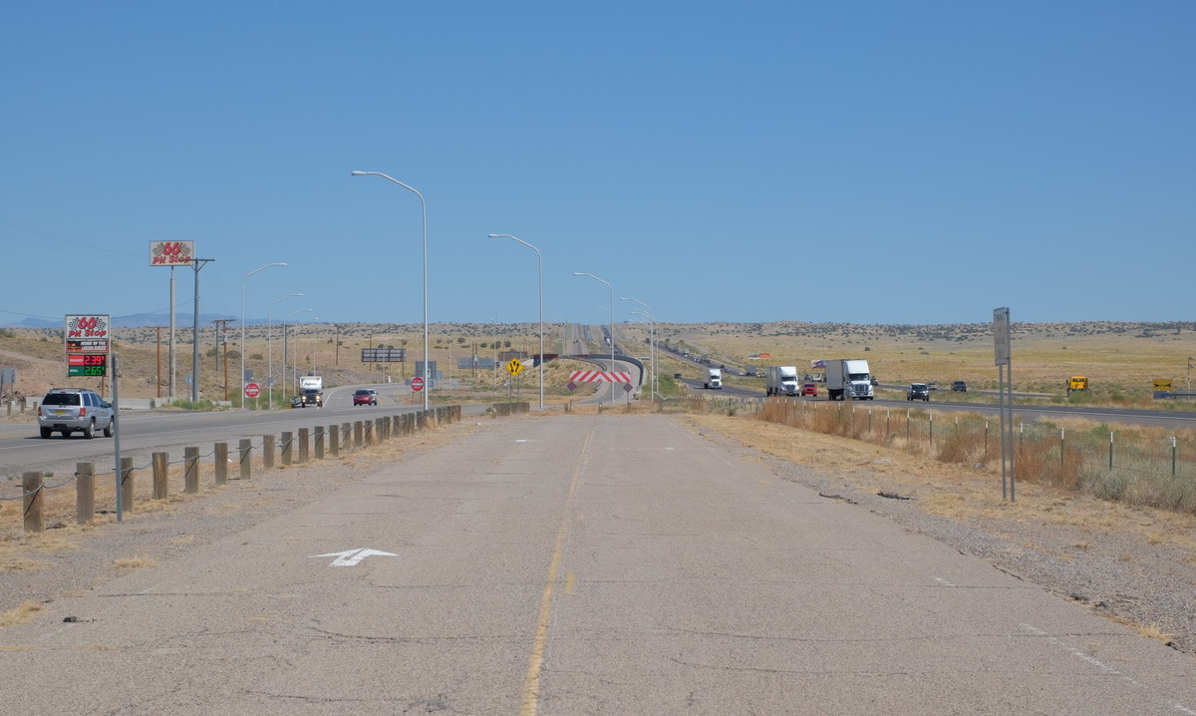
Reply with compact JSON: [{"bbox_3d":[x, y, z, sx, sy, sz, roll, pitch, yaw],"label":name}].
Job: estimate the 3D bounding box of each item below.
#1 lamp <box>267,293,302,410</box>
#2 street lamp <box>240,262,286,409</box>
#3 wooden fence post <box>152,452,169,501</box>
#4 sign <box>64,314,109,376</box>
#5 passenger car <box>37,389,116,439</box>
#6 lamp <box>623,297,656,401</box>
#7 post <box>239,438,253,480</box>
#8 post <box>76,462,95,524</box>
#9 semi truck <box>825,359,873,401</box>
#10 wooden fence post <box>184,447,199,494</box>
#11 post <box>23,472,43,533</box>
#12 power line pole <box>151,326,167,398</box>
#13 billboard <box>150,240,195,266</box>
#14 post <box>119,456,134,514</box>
[{"bbox_3d":[-32.849,-0.679,262.000,3.750,12.100,0.350,0,0,-5],"label":"lamp"},{"bbox_3d":[-27.974,-1.831,208.000,3.850,12.100,0.350,0,-1,0],"label":"street lamp"},{"bbox_3d":[-7.052,1.906,40.200,0.207,0.770,0.207,0,-1,0],"label":"wooden fence post"},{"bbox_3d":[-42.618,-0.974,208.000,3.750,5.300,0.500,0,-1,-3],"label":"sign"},{"bbox_3d":[-18.697,1.981,89.500,1.860,1.790,4.620,0,0,2],"label":"passenger car"},{"bbox_3d":[4.646,-0.885,290.000,3.750,12.100,0.350,0,0,5],"label":"lamp"},{"bbox_3d":[-6.260,1.809,44.300,0.180,0.720,0.180,0,0,1],"label":"post"},{"bbox_3d":[-6.391,1.697,31.100,0.180,0.760,0.180,0,0,1],"label":"post"},{"bbox_3d":[26.000,2.290,258.000,2.600,4.110,21.300,0,-1,-1],"label":"semi truck"},{"bbox_3d":[-7.048,1.954,43.300,0.207,0.800,0.207,0,-1,0],"label":"wooden fence post"},{"bbox_3d":[-7.048,1.798,31.100,0.207,0.760,0.207,0,-1,0],"label":"post"},{"bbox_3d":[-50.232,0.702,285.000,2.450,8.500,0.350,0,0,3],"label":"power line pole"},{"bbox_3d":[-38.373,-9.421,225.000,4.050,2.280,0.600,0,0,5],"label":"billboard"},{"bbox_3d":[-6.989,1.882,36.900,0.207,0.790,0.207,0,-1,0],"label":"post"}]

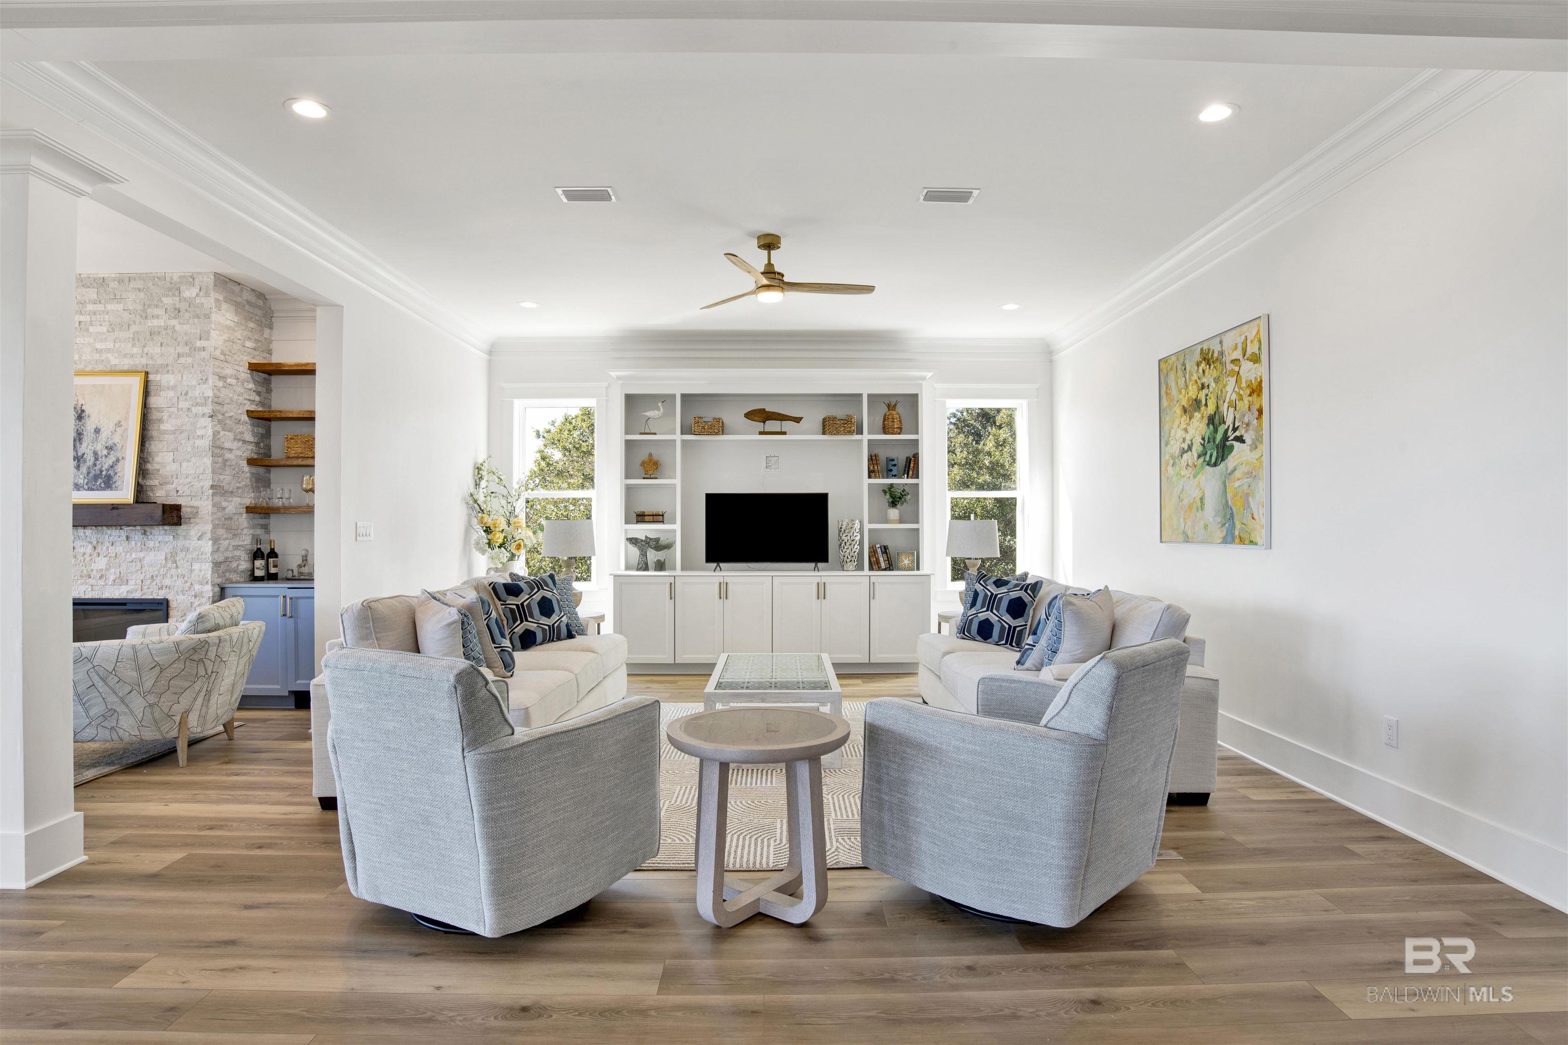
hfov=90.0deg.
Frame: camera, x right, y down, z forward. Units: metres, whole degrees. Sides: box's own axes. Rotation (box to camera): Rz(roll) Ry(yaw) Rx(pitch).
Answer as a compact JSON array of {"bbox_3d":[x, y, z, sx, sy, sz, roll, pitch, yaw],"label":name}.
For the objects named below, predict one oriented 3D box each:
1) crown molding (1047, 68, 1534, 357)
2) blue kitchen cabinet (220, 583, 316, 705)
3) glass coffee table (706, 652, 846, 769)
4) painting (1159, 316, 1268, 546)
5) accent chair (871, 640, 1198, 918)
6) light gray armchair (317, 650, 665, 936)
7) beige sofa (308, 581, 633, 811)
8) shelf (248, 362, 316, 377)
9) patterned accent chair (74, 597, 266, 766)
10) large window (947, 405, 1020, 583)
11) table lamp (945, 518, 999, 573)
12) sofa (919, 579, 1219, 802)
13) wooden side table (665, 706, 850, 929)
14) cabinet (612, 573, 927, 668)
[{"bbox_3d":[2.547,-1.657,5.166,0.145,0.205,4.620,0,0,-1],"label":"crown molding"},{"bbox_3d":[-3.435,0.888,5.797,1.090,0.890,0.600,0,0,0],"label":"blue kitchen cabinet"},{"bbox_3d":[-0.059,1.109,4.773,0.730,0.420,1.270,0,0,-1],"label":"glass coffee table"},{"bbox_3d":[2.604,-0.484,4.835,0.035,1.260,1.150,0,0,0],"label":"painting"},{"bbox_3d":[0.880,0.872,2.869,0.840,0.870,0.860,0,0,-44],"label":"accent chair"},{"bbox_3d":[-1.039,0.881,2.743,0.830,0.880,0.860,0,0,27],"label":"light gray armchair"},{"bbox_3d":[-1.647,0.848,4.618,1.000,0.940,2.150,0,0,-1],"label":"beige sofa"},{"bbox_3d":[-3.436,-1.162,5.940,1.090,0.048,0.270,0,0,0],"label":"shelf"},{"bbox_3d":[-3.558,0.943,4.466,0.870,0.770,0.810,0,0,-9],"label":"patterned accent chair"},{"bbox_3d":[1.921,-0.271,7.522,0.730,1.750,0.100,0,0,-1],"label":"large window"},{"bbox_3d":[1.503,0.340,6.262,0.420,0.790,0.420,0,0,0],"label":"table lamp"},{"bbox_3d":[1.497,0.848,4.700,0.990,0.940,2.130,0,0,-1],"label":"sofa"},{"bbox_3d":[-0.089,1.026,2.755,0.640,0.590,0.640,0,0,0],"label":"wooden side table"},{"bbox_3d":[-0.100,0.894,7.116,2.790,0.888,0.580,0,0,0],"label":"cabinet"}]

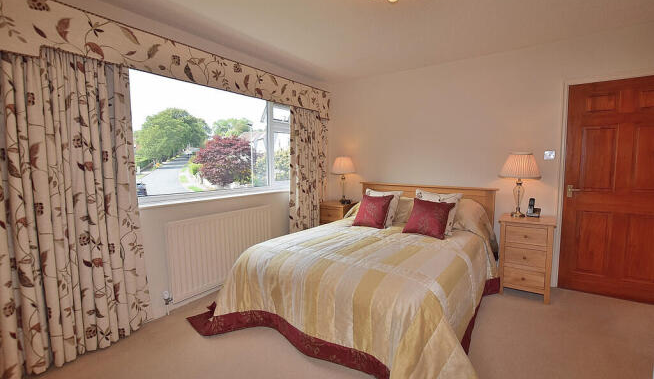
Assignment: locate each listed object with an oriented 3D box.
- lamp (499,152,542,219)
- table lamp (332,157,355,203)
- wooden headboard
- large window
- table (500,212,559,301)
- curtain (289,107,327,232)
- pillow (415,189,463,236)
[{"bbox_3d":[1.891,-0.032,2.681,0.335,0.650,0.335,3,6,38],"label":"lamp"},{"bbox_3d":[0.252,-0.133,3.945,0.335,0.655,0.335,-1,5,0],"label":"table lamp"},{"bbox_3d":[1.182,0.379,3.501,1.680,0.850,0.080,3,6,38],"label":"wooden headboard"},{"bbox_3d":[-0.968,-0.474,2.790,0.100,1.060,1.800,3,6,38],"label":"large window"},{"bbox_3d":[1.947,0.647,2.678,0.410,0.690,0.430,3,6,38],"label":"table"},{"bbox_3d":[-0.205,-0.077,3.595,0.160,1.980,0.700,3,6,38],"label":"curtain"},{"bbox_3d":[1.094,0.223,2.728,0.440,0.440,0.140,3,-20,38],"label":"pillow"}]

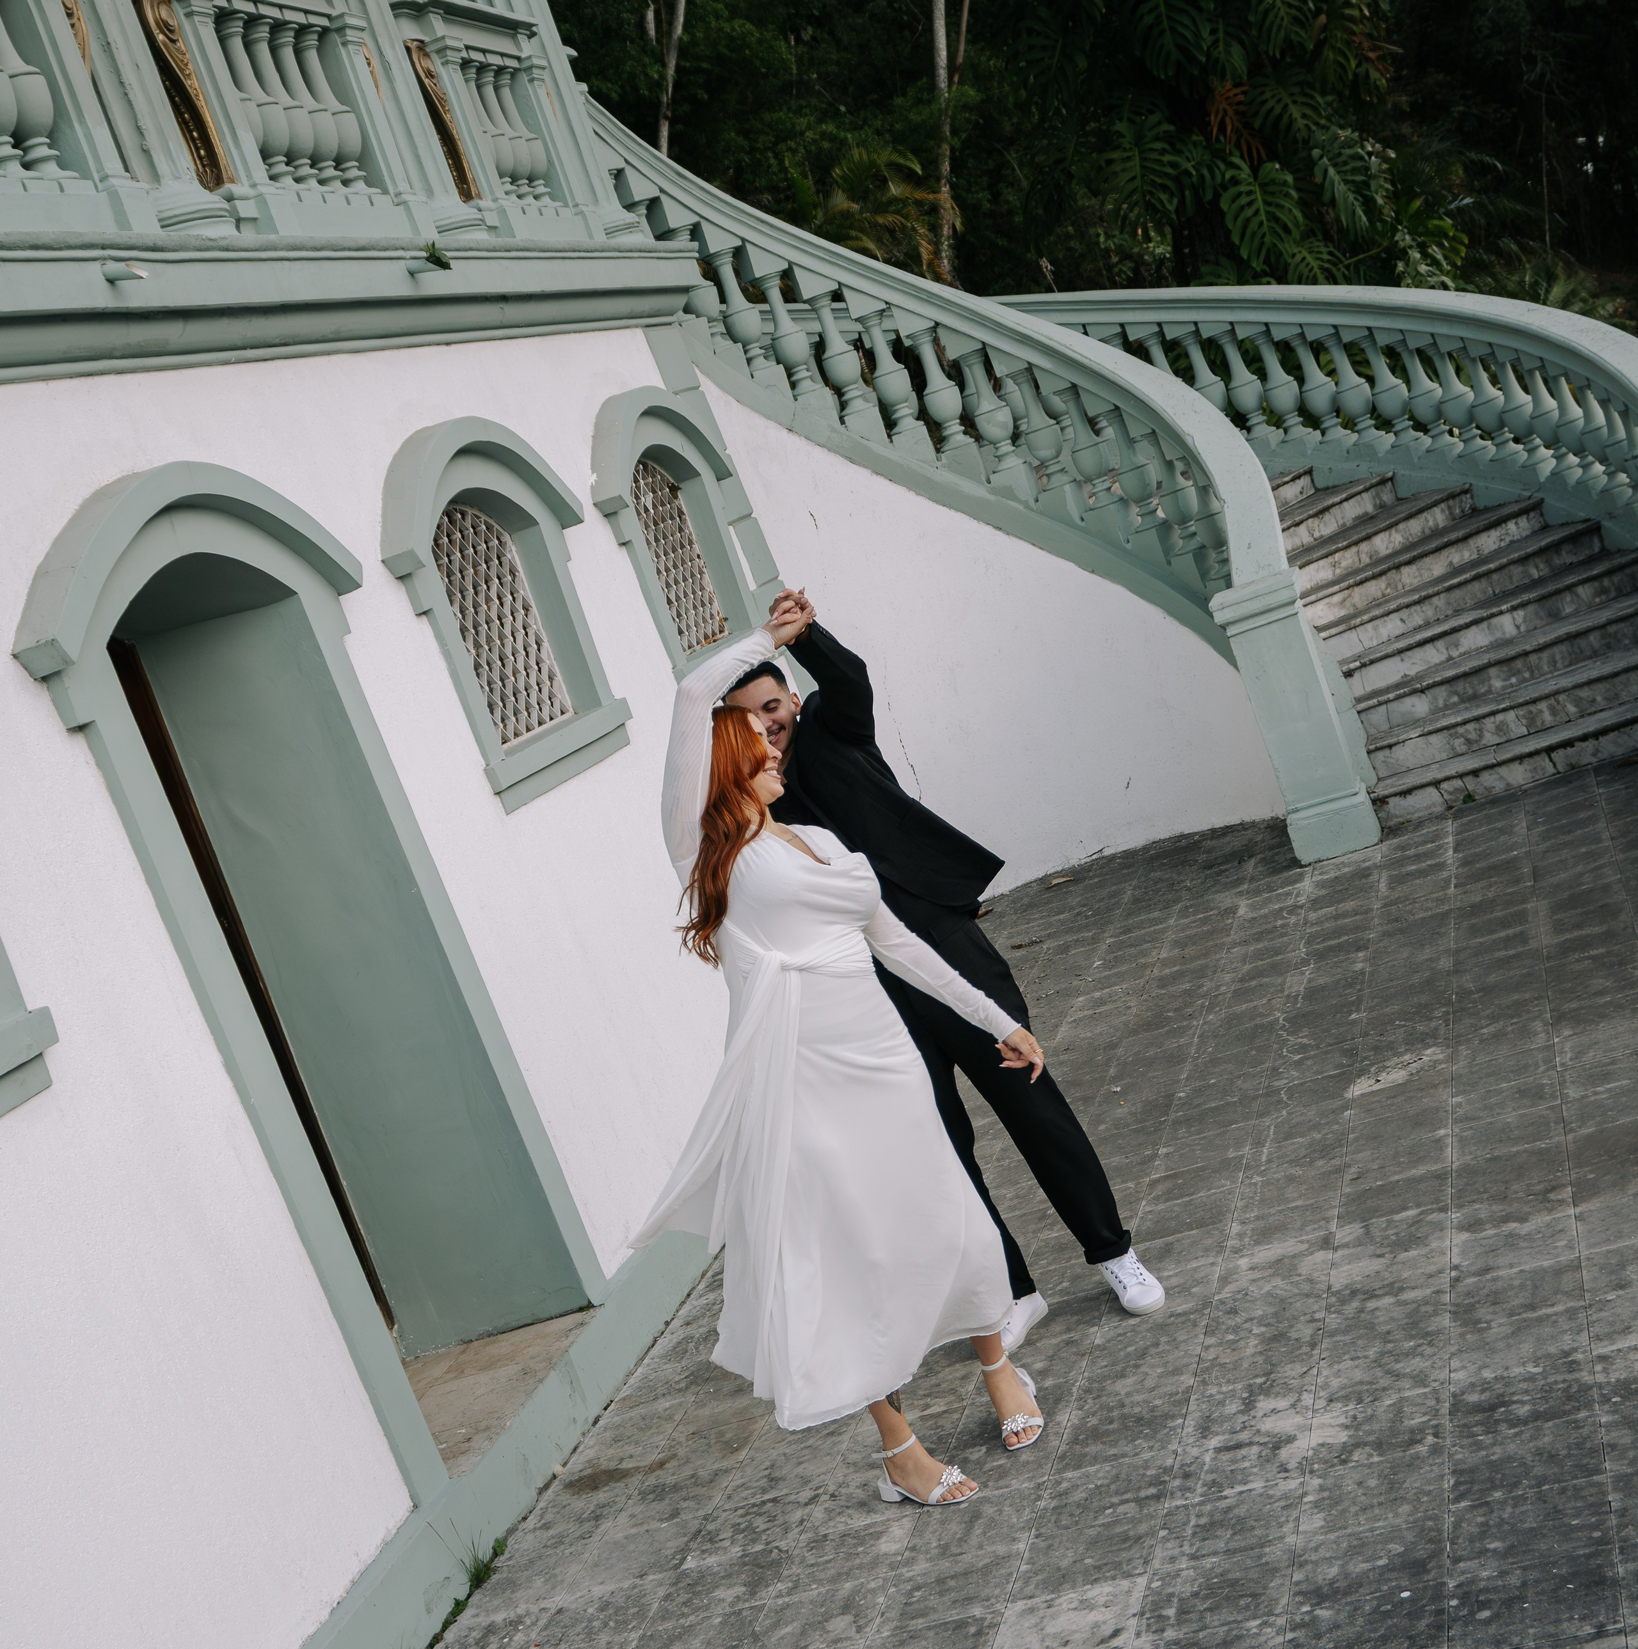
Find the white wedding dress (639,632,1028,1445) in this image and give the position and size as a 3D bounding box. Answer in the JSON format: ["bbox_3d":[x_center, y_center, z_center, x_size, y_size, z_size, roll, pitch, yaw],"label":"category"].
[{"bbox_3d":[-0.058,0.437,5.323,0.810,1.520,0.540,-14,9,39],"label":"white wedding dress"}]

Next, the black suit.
[{"bbox_3d":[0.219,0.320,5.749,0.600,1.580,0.580,-16,8,26],"label":"black suit"}]

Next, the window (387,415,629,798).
[{"bbox_3d":[-0.888,-0.656,7.726,0.110,1.080,1.400,-18,7,16],"label":"window"}]

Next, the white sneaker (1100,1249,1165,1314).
[{"bbox_3d":[0.698,1.012,6.019,0.107,0.115,0.290,-20,7,-1],"label":"white sneaker"}]

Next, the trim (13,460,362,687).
[{"bbox_3d":[-1.408,-0.617,5.975,0.110,0.385,1.530,-18,7,16],"label":"trim"}]

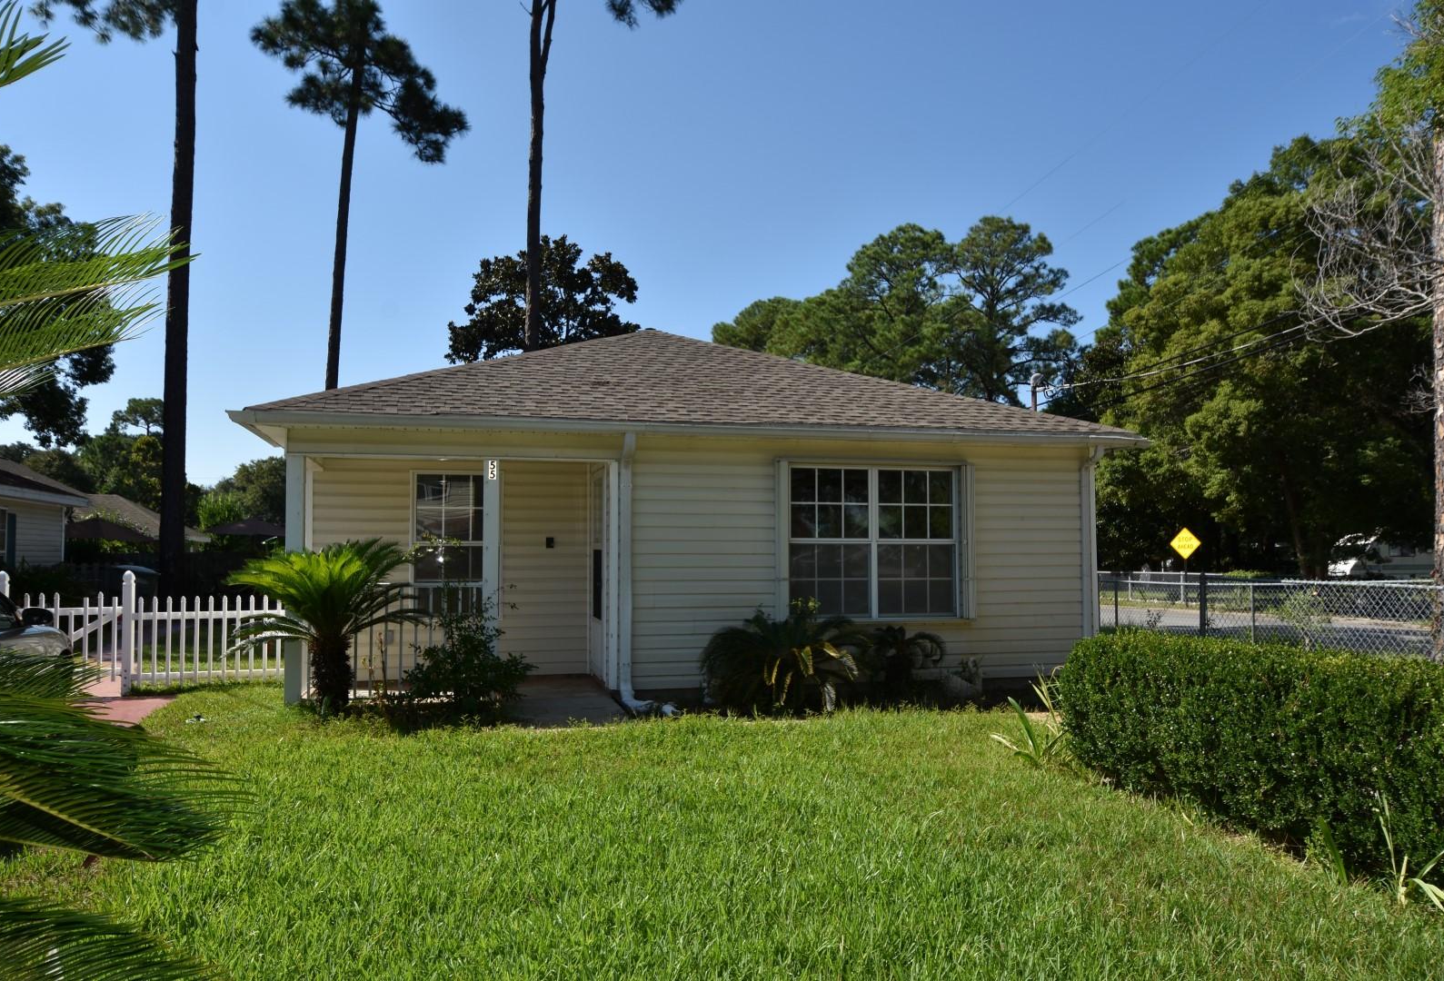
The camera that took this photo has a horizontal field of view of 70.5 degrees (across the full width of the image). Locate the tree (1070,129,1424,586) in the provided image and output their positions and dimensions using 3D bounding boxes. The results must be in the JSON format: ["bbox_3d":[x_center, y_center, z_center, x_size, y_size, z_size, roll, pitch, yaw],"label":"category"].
[{"bbox_3d":[20.143,-4.680,38.358,14.000,17.576,13.000,1,-4,-15],"label":"tree"}]

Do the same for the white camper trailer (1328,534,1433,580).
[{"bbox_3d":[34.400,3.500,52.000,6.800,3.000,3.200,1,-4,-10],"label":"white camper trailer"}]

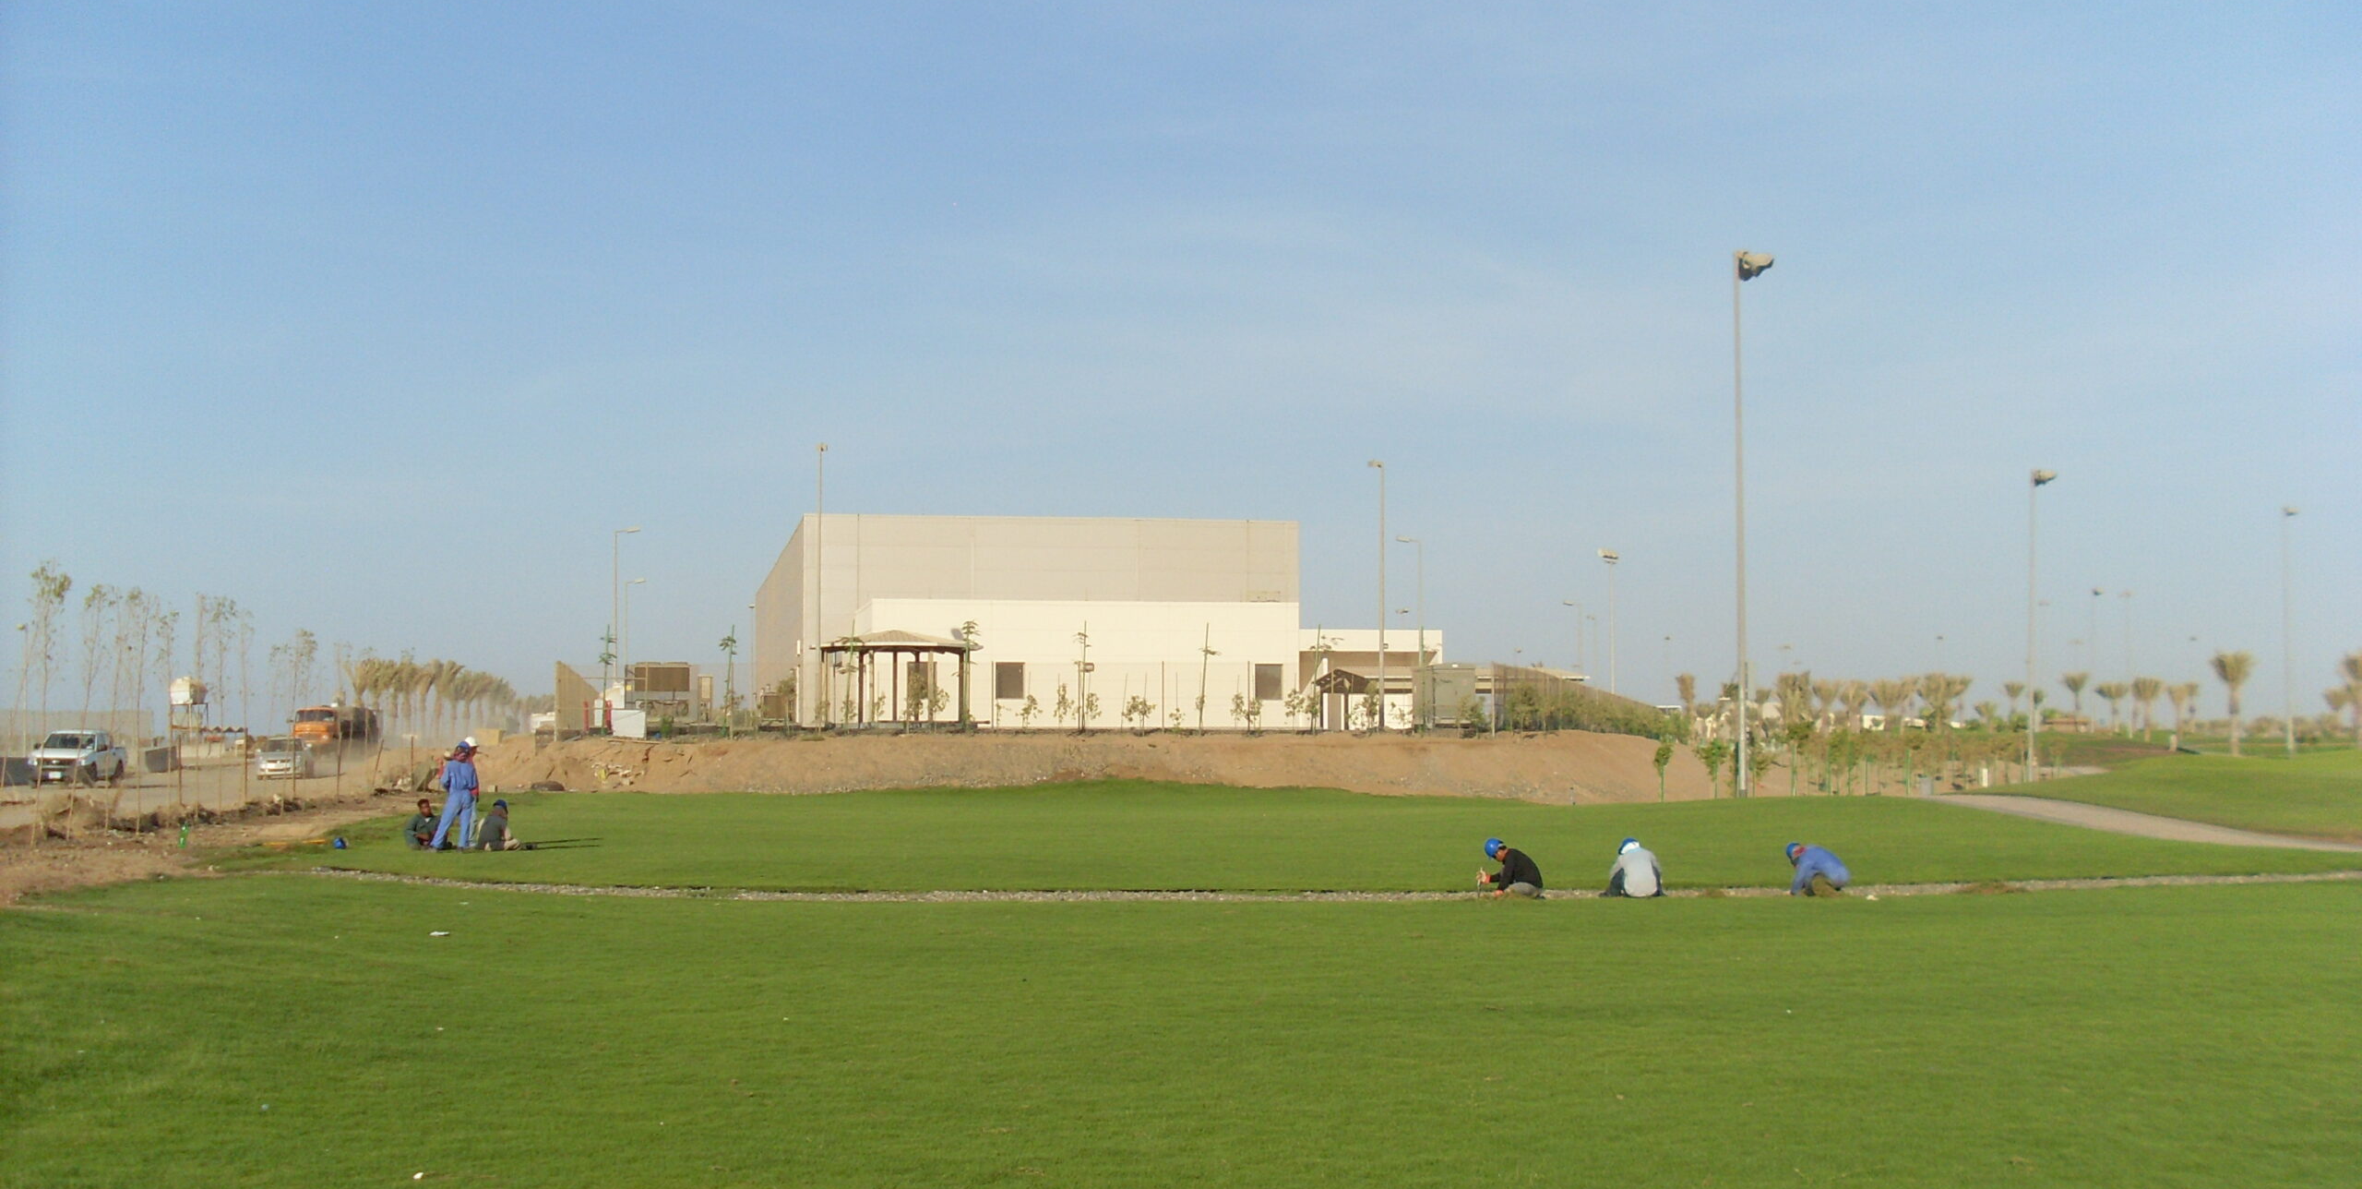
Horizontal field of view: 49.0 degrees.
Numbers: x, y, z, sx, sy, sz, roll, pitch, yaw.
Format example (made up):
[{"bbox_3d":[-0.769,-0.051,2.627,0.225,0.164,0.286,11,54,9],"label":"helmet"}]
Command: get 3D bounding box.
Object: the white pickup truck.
[{"bbox_3d":[-34.800,5.190,82.000,1.800,1.770,5.150,1,-3,-10],"label":"white pickup truck"}]

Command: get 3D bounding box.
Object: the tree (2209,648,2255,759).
[{"bbox_3d":[56.728,5.885,140.000,2.300,5.700,2.300,0,-3,0],"label":"tree"}]

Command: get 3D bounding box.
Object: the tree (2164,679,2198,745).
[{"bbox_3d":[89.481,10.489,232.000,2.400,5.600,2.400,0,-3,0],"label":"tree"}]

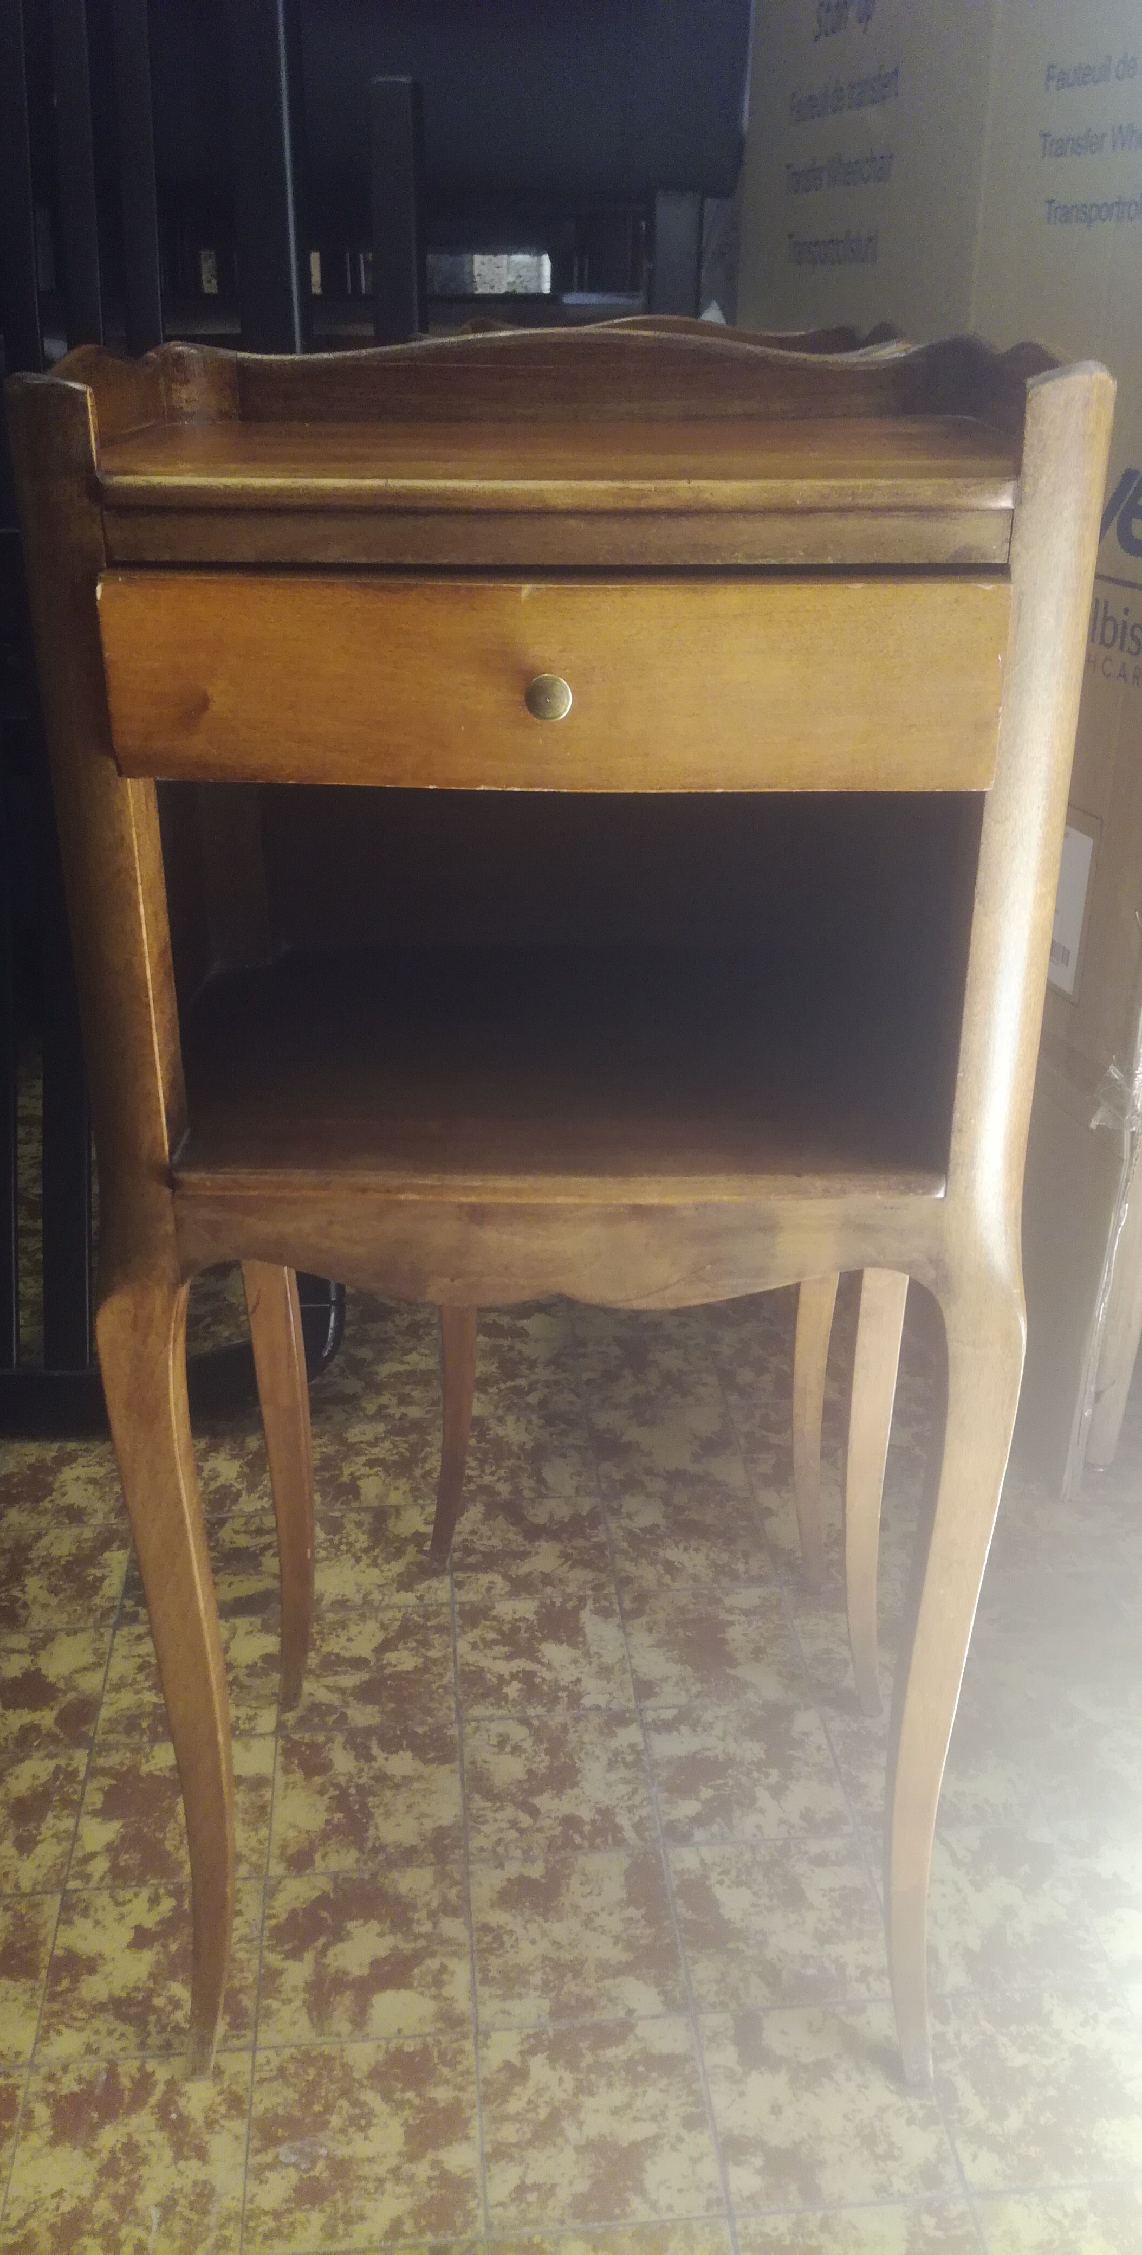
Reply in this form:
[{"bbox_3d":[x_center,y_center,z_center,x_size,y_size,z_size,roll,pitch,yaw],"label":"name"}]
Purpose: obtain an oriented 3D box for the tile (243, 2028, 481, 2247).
[{"bbox_3d":[-0.089,0.435,0.753,0.099,0.004,0.099,-2,23,-5],"label":"tile"}]

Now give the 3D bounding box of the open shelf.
[{"bbox_3d":[-0.002,-0.030,0.727,0.278,0.012,0.250,1,23,2],"label":"open shelf"}]

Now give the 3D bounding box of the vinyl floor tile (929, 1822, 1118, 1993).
[{"bbox_3d":[0.206,0.393,0.889,0.102,0.003,0.100,-2,26,-5],"label":"vinyl floor tile"}]

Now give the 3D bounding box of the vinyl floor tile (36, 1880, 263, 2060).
[{"bbox_3d":[-0.198,0.400,0.836,0.099,0.004,0.099,-2,23,-5],"label":"vinyl floor tile"}]

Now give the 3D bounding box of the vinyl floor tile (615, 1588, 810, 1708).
[{"bbox_3d":[0.086,0.311,1.055,0.102,0.003,0.100,-2,26,-5],"label":"vinyl floor tile"}]

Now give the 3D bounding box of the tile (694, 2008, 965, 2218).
[{"bbox_3d":[0.111,0.426,0.770,0.099,0.004,0.099,-2,23,-5],"label":"tile"}]

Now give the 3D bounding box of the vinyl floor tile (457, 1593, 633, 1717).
[{"bbox_3d":[-0.016,0.315,1.046,0.102,0.003,0.100,-2,26,-5],"label":"vinyl floor tile"}]

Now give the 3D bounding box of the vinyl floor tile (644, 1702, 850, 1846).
[{"bbox_3d":[0.092,0.347,0.953,0.099,0.004,0.099,-2,23,-5],"label":"vinyl floor tile"}]

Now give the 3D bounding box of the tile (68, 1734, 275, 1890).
[{"bbox_3d":[-0.207,0.360,0.927,0.099,0.004,0.099,-2,23,-5],"label":"tile"}]

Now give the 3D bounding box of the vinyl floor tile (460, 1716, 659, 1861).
[{"bbox_3d":[-0.008,0.352,0.944,0.099,0.004,0.099,-2,23,-5],"label":"vinyl floor tile"}]

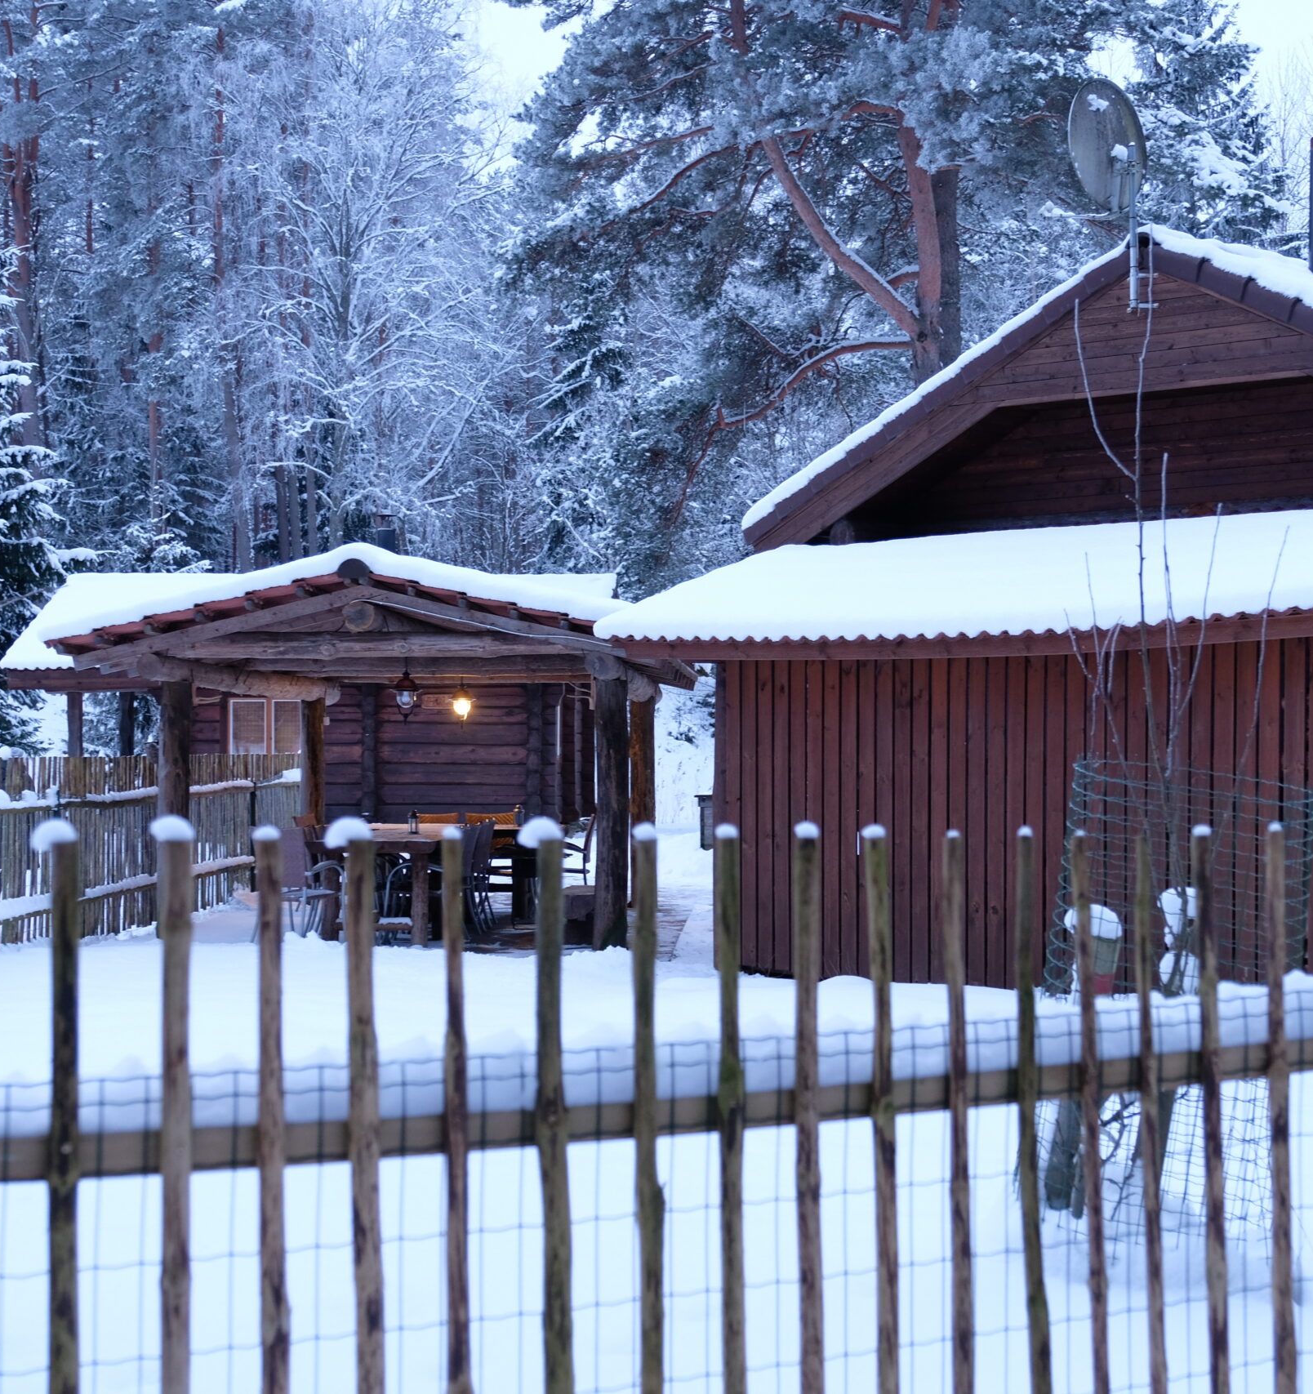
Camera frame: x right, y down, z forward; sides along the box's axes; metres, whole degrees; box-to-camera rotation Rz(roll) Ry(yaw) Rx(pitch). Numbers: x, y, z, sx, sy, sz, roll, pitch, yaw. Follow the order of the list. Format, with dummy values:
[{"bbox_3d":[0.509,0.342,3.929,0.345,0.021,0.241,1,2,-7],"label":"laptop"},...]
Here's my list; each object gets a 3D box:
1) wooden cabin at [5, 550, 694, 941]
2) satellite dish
[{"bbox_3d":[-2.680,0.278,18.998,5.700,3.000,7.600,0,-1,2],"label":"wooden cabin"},{"bbox_3d":[2.657,-3.225,13.300,0.730,0.800,0.190,1,-2,-41],"label":"satellite dish"}]

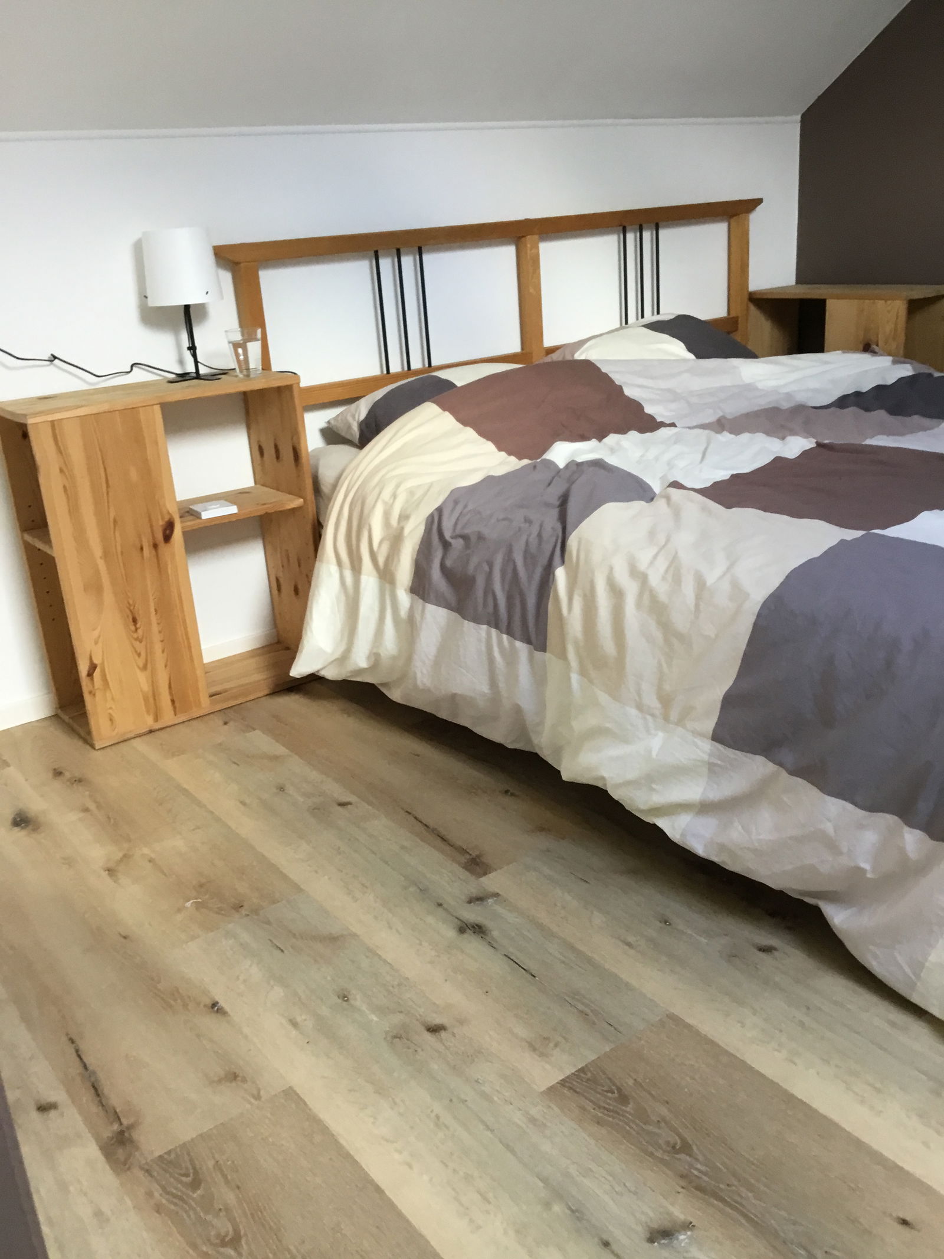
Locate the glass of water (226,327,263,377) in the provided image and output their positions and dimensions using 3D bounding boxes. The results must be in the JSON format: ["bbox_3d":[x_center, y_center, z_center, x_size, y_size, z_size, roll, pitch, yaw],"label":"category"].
[{"bbox_3d":[-0.502,-0.617,2.513,0.080,0.098,0.080,-18,24,-33],"label":"glass of water"}]

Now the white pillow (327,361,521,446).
[{"bbox_3d":[0.042,-0.541,2.708,0.680,0.165,0.500,-18,24,-33],"label":"white pillow"}]

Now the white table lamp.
[{"bbox_3d":[-0.629,-0.714,2.483,0.163,0.318,0.163,-18,24,-33],"label":"white table lamp"}]

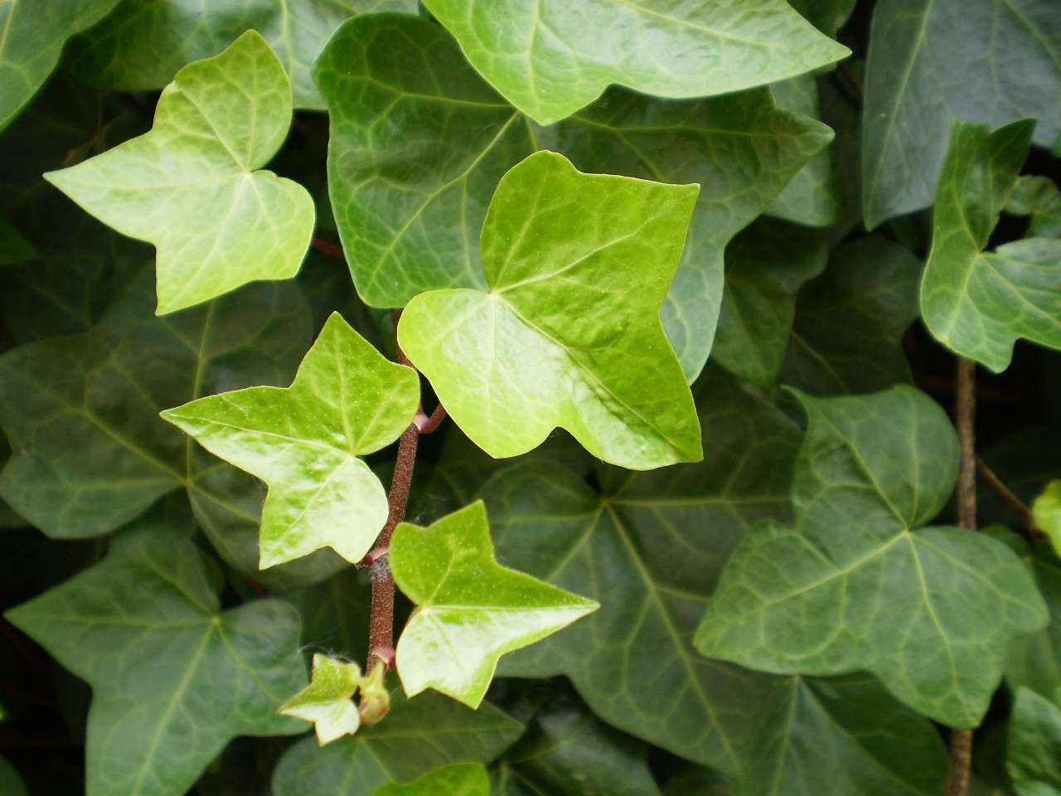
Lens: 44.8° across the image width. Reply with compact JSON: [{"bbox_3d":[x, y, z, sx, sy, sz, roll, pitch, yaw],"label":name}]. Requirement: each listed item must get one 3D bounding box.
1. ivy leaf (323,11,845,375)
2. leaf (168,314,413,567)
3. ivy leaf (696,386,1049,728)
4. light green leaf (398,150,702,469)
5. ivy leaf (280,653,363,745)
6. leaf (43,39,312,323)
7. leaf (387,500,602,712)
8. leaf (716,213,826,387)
[{"bbox_3d":[0.010,-0.044,0.280,0.112,0.080,0.019,0,-20,0],"label":"ivy leaf"},{"bbox_3d":[-0.047,0.008,0.250,0.050,0.050,0.012,0,-25,5],"label":"leaf"},{"bbox_3d":[0.078,0.036,0.295,0.081,0.078,0.017,0,-20,0],"label":"ivy leaf"},{"bbox_3d":[0.004,-0.017,0.245,0.058,0.061,0.015,0,-22,3],"label":"light green leaf"},{"bbox_3d":[-0.041,0.059,0.250,0.016,0.018,0.005,0,-22,5],"label":"ivy leaf"},{"bbox_3d":[-0.070,-0.045,0.255,0.053,0.056,0.012,0,-22,3],"label":"leaf"},{"bbox_3d":[-0.007,0.040,0.250,0.041,0.040,0.011,0,-24,-5],"label":"leaf"},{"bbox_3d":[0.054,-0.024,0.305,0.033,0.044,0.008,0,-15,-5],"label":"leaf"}]

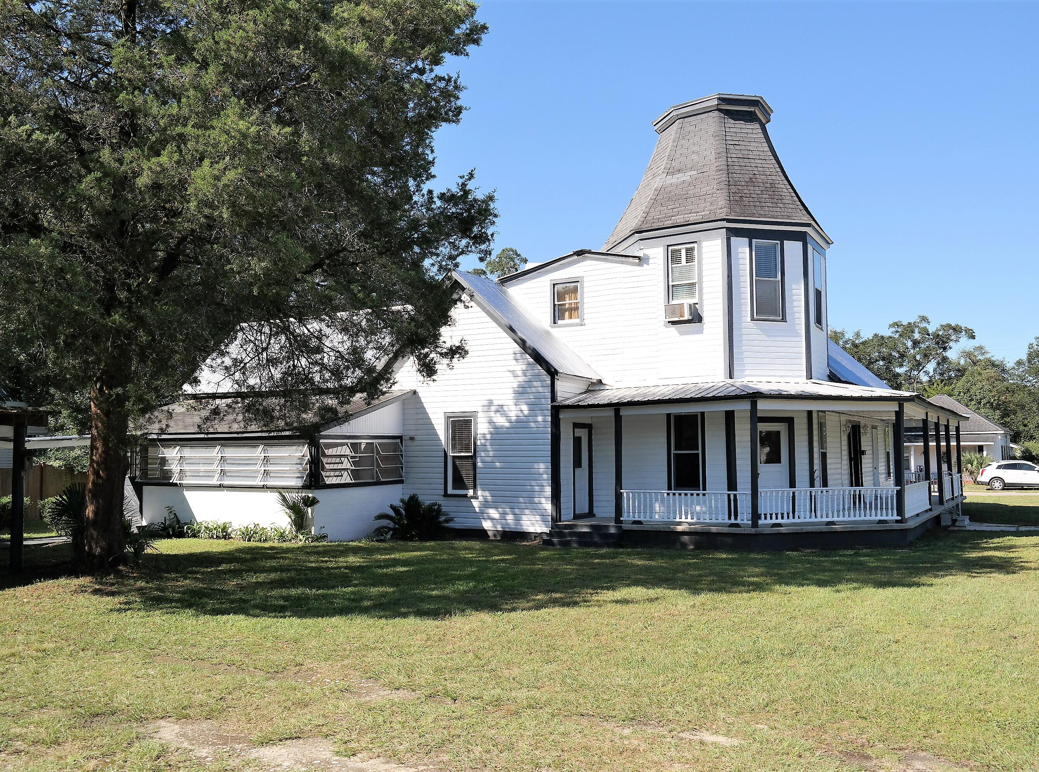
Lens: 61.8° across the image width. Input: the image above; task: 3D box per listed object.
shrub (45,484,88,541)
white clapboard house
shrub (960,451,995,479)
[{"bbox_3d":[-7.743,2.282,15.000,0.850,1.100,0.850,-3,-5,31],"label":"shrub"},{"bbox_3d":[2.362,-1.389,26.663,19.120,10.630,20.650,-3,-5,31],"label":"white clapboard house"},{"bbox_3d":[29.958,5.346,57.000,2.200,2.100,2.300,-3,-5,31],"label":"shrub"}]

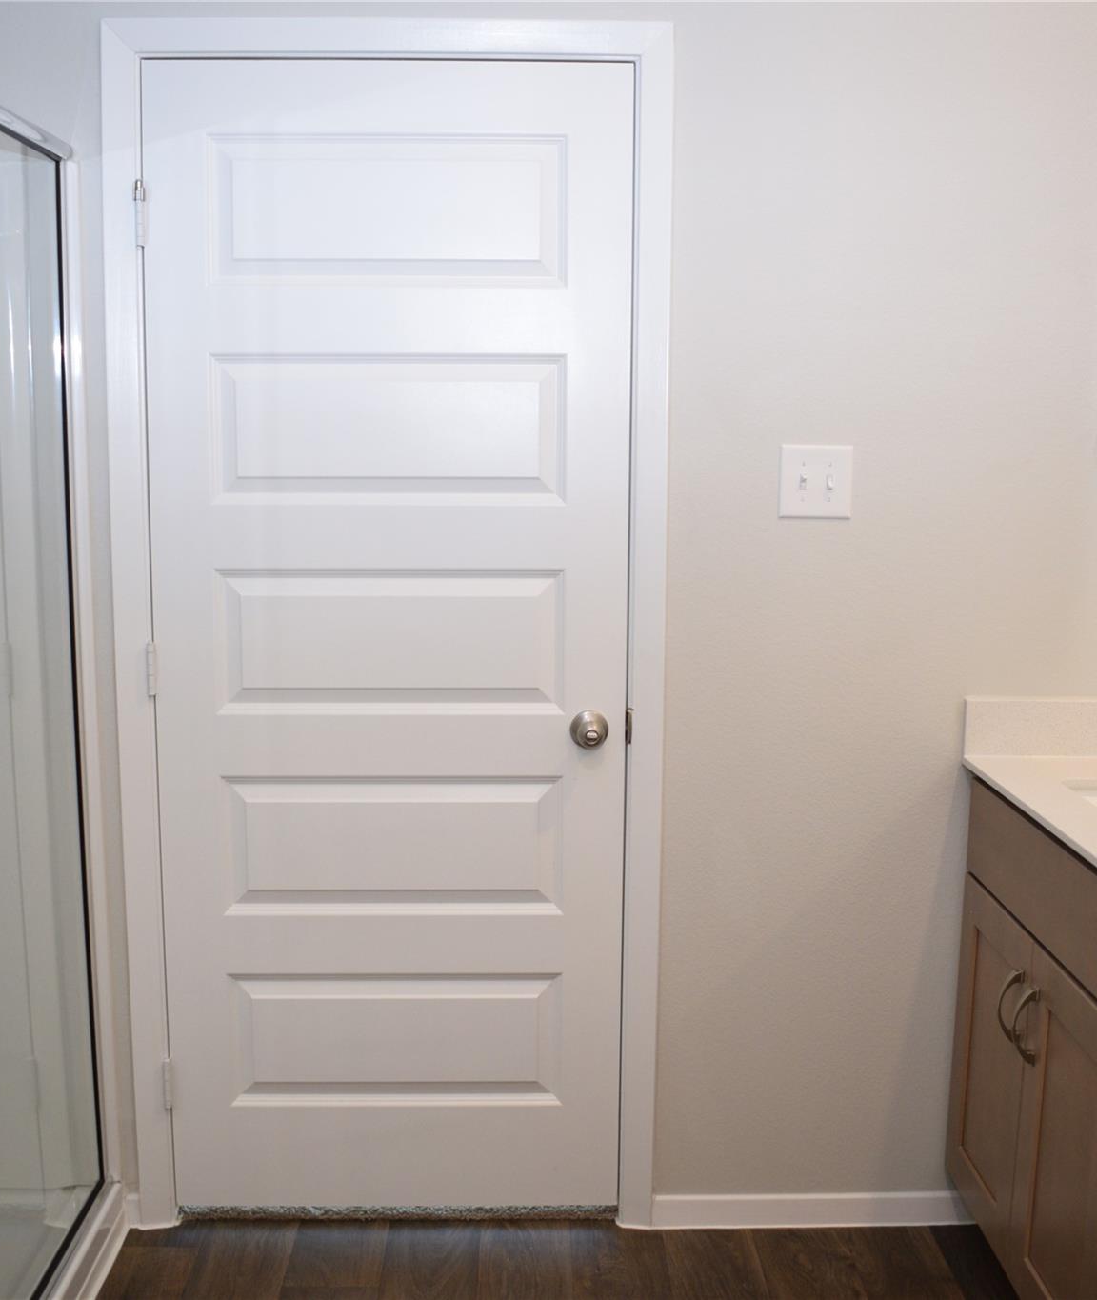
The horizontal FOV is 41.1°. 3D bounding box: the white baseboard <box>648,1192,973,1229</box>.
[{"bbox_3d":[0.485,1.035,2.701,0.600,0.067,0.015,0,8,0],"label":"white baseboard"}]

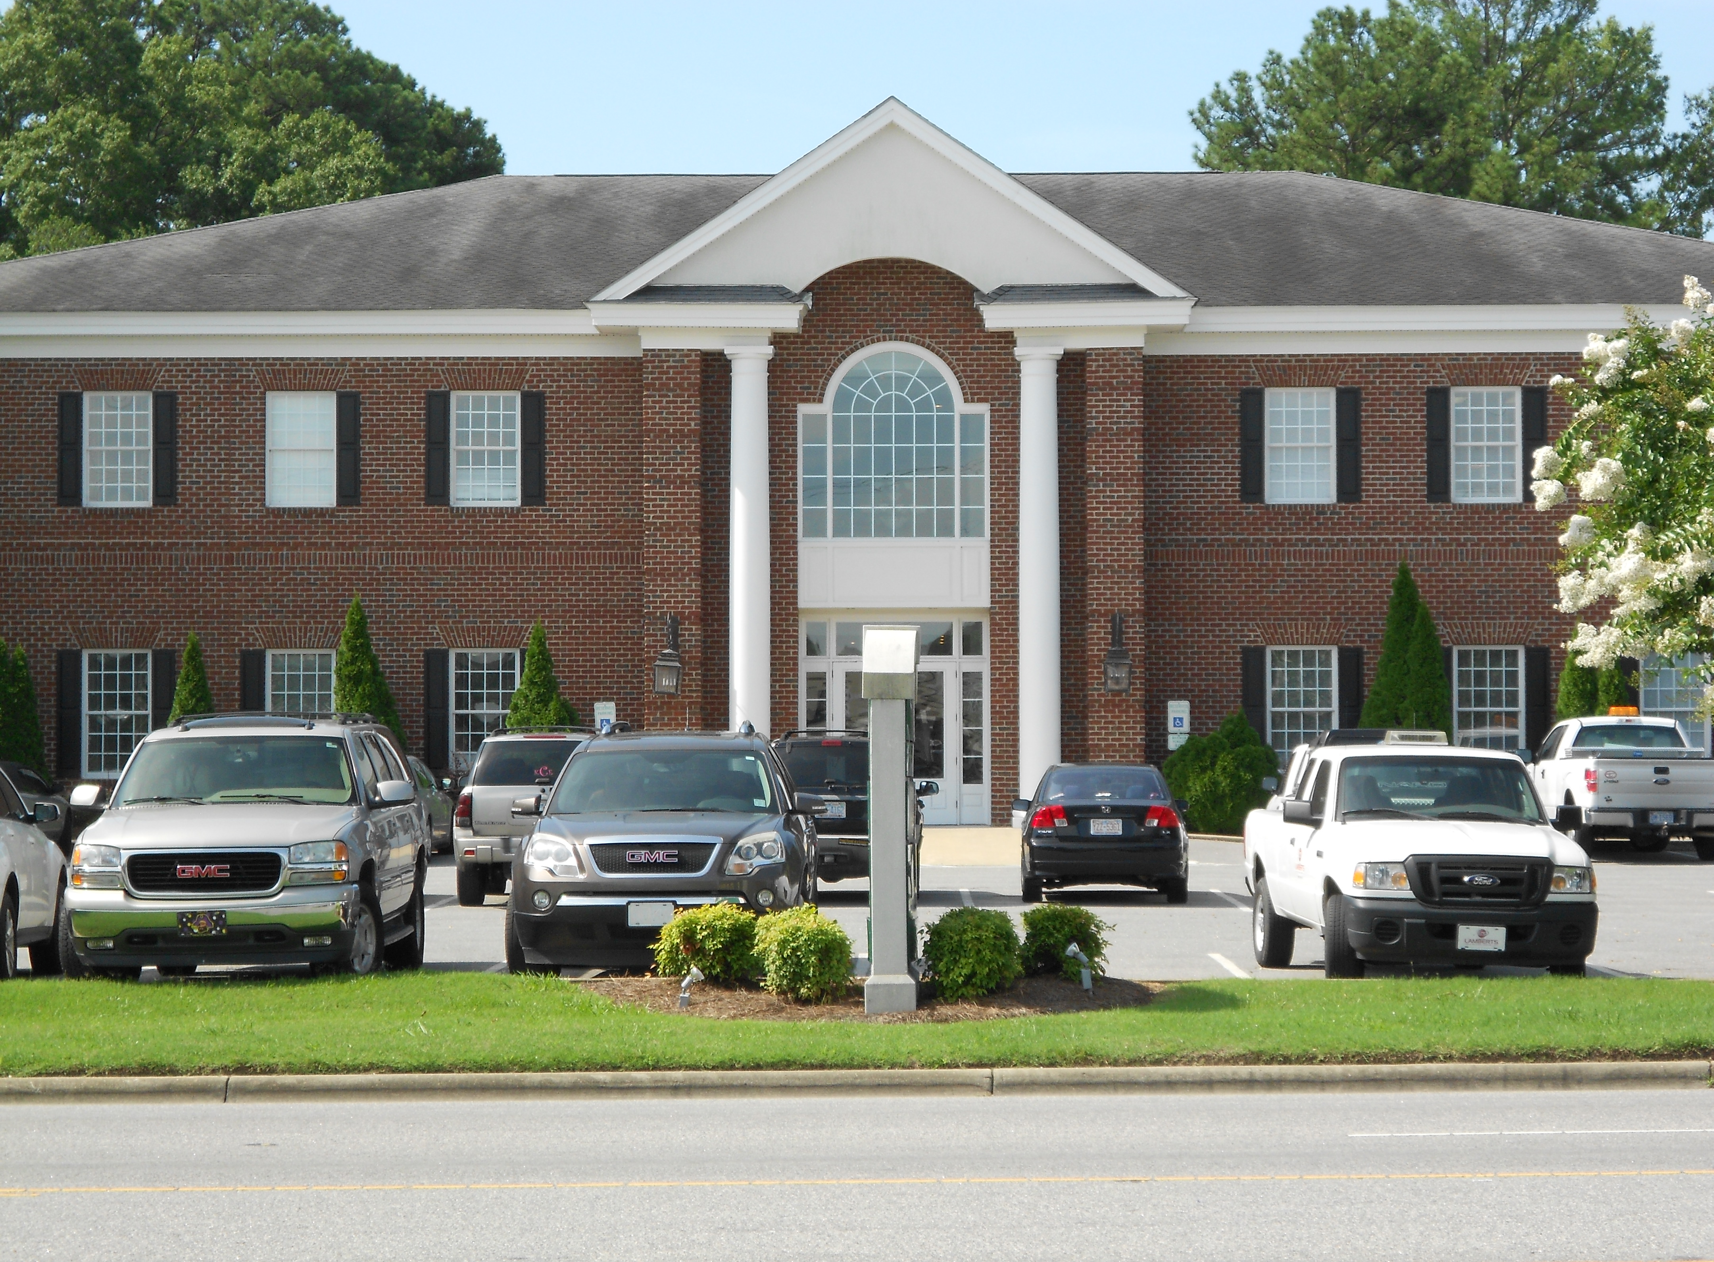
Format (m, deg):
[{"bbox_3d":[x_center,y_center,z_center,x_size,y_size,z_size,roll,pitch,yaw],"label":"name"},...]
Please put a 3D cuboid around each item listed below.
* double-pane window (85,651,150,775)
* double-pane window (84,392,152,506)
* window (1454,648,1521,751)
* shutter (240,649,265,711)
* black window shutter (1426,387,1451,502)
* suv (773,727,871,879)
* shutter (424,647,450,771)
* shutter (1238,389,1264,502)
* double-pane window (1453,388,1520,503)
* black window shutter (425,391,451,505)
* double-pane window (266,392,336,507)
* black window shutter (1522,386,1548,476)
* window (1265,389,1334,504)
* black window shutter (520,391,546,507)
[{"bbox_3d":[-10.874,1.215,62.564,1.023,1.879,0.120,0,-2,2],"label":"double-pane window"},{"bbox_3d":[-10.888,-2.675,62.700,1.029,1.709,0.120,0,-2,2],"label":"double-pane window"},{"bbox_3d":[9.178,1.147,61.835,1.030,1.880,0.120,0,-2,2],"label":"window"},{"bbox_3d":[-8.862,1.206,62.477,0.383,1.870,0.050,0,-2,2],"label":"shutter"},{"bbox_3d":[8.559,-2.739,62.656,0.370,1.694,0.050,0,-1,0],"label":"black window shutter"},{"bbox_3d":[-0.220,1.950,45.250,1.870,1.780,4.700,0,-2,2],"label":"suv"},{"bbox_3d":[-6.143,1.206,62.221,0.372,1.885,0.050,0,-2,1],"label":"shutter"},{"bbox_3d":[5.822,-2.728,62.678,0.371,1.699,0.050,0,-1,0],"label":"shutter"},{"bbox_3d":[9.162,-2.700,61.989,1.020,1.690,0.120,0,-2,2],"label":"double-pane window"},{"bbox_3d":[-6.161,-2.677,62.537,0.370,1.685,0.050,0,-2,2],"label":"black window shutter"},{"bbox_3d":[-8.145,-2.660,62.457,1.040,1.705,0.120,0,-2,1],"label":"double-pane window"},{"bbox_3d":[9.894,-2.718,62.154,0.374,1.701,0.050,0,-2,1],"label":"black window shutter"},{"bbox_3d":[6.479,-2.708,62.212,1.045,1.702,0.120,0,-2,2],"label":"window"},{"bbox_3d":[-4.749,-2.673,62.497,0.368,1.690,0.050,0,-2,2],"label":"black window shutter"}]

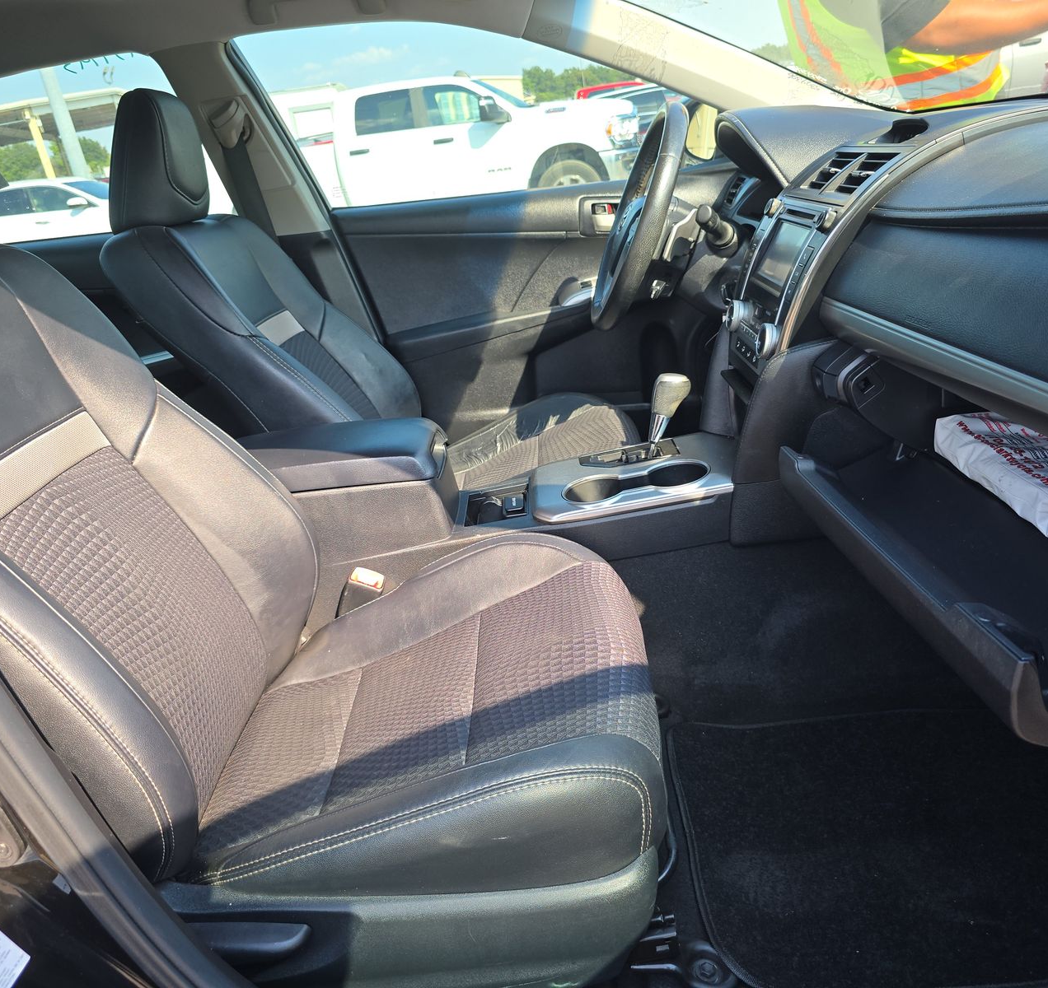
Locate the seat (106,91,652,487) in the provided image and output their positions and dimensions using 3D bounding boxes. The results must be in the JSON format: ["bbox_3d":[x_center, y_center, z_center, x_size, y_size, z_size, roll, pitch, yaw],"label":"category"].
[{"bbox_3d":[-0.228,-0.264,1.586,0.870,0.940,0.530,-8,23,2],"label":"seat"}]

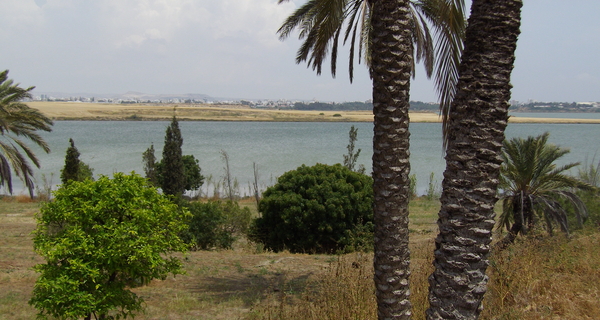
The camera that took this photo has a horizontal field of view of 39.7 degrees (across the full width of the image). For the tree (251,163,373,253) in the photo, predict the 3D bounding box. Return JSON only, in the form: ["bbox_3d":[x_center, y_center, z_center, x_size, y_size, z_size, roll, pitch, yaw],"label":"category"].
[{"bbox_3d":[0.420,1.250,22.600,3.500,2.350,3.200,0,4,0],"label":"tree"}]

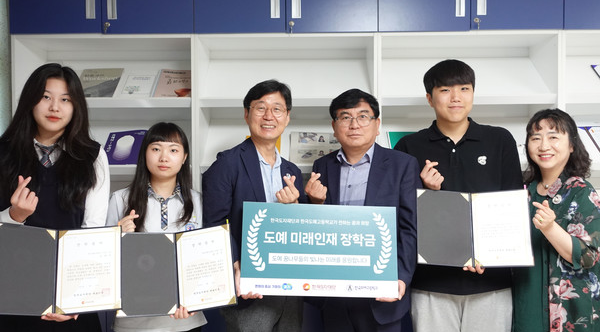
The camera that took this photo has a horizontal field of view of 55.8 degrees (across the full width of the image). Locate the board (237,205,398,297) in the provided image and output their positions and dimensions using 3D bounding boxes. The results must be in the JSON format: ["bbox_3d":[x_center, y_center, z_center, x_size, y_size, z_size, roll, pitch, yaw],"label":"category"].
[{"bbox_3d":[0.077,0.317,2.152,0.592,0.346,0.015,2,-14,-5],"label":"board"}]

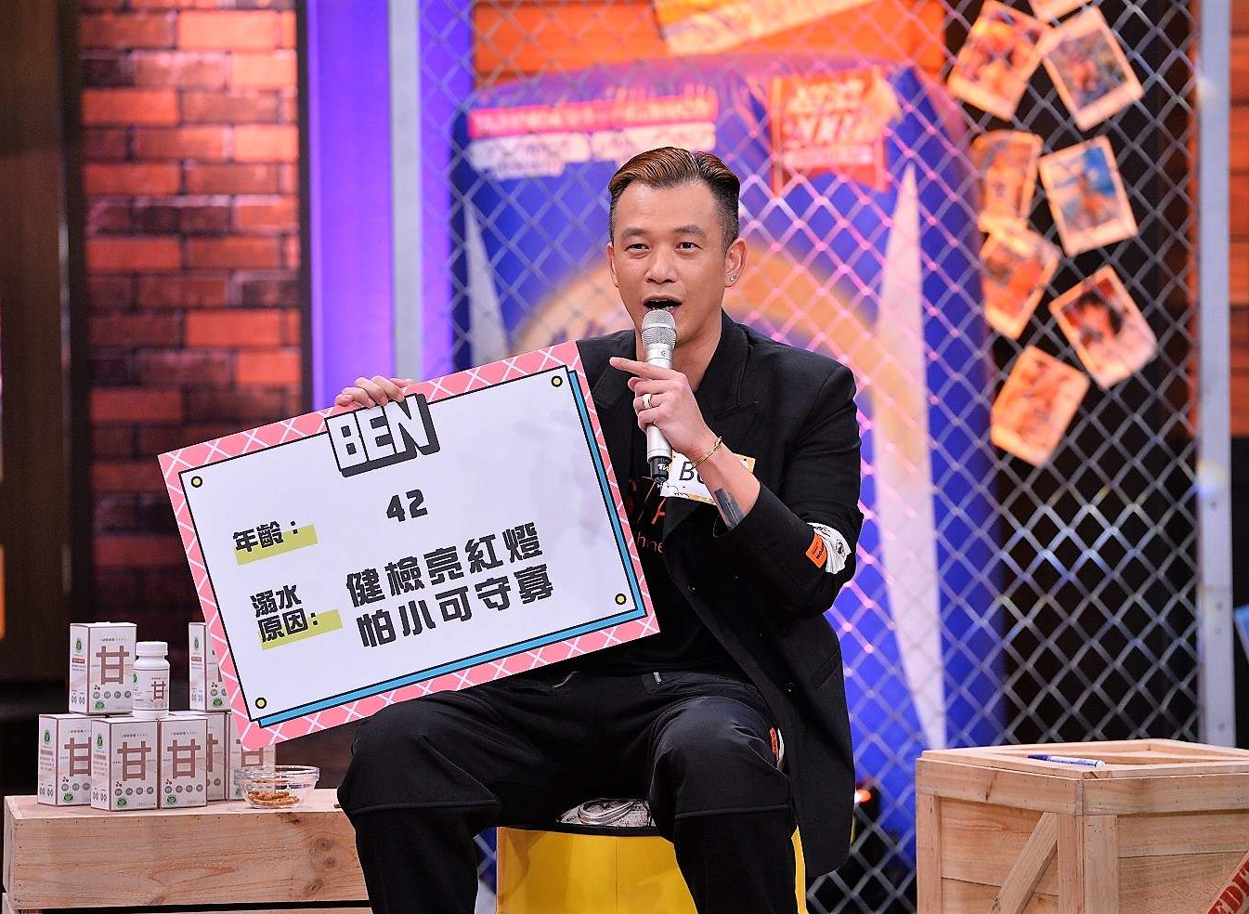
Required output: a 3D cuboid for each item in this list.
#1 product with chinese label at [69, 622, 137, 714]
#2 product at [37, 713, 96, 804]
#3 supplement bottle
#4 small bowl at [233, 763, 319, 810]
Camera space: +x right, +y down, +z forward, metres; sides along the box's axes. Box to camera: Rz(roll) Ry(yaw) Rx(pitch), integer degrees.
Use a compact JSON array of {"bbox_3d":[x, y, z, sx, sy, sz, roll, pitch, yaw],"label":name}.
[{"bbox_3d":[-0.709,0.288,10.373,0.068,0.117,0.068,-1,2,-25],"label":"product with chinese label"},{"bbox_3d":[-0.747,0.410,10.316,0.068,0.117,0.068,-1,2,-26],"label":"product"},{"bbox_3d":[-0.636,0.301,10.278,0.049,0.102,0.049,0,2,0],"label":"supplement bottle"},{"bbox_3d":[-0.466,0.443,10.226,0.114,0.051,0.114,0,2,0],"label":"small bowl"}]

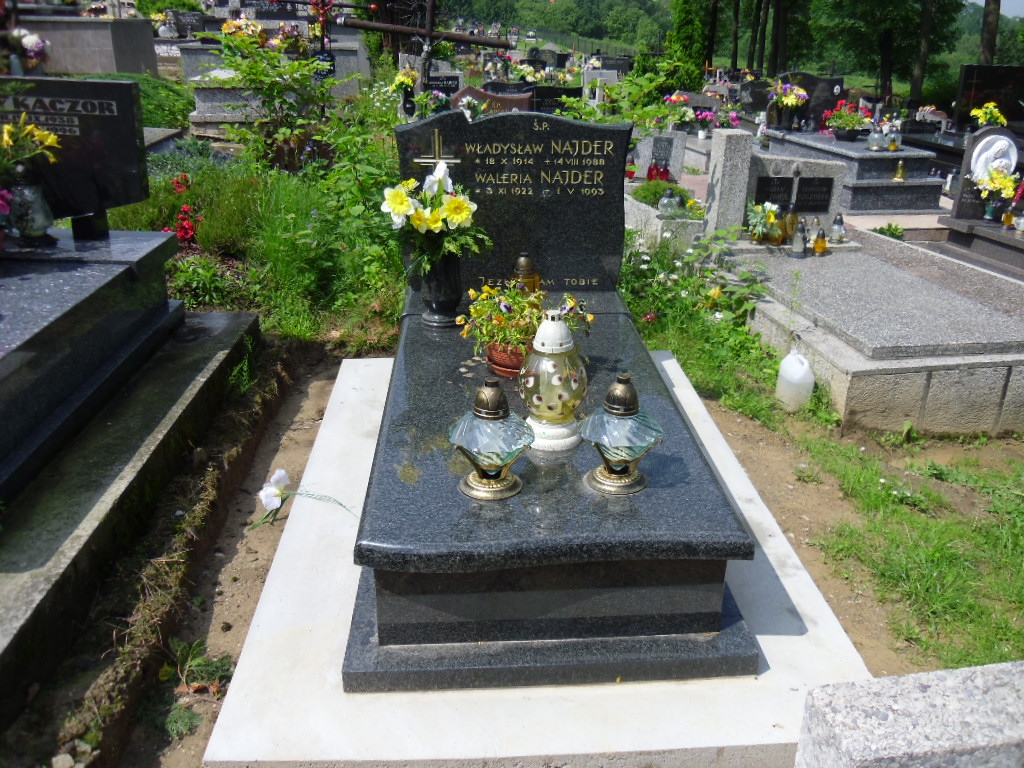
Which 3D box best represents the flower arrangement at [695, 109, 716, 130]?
[{"bbox_3d":[2.406,-3.288,11.400,0.265,0.253,0.239,4,22,11],"label":"flower arrangement"}]

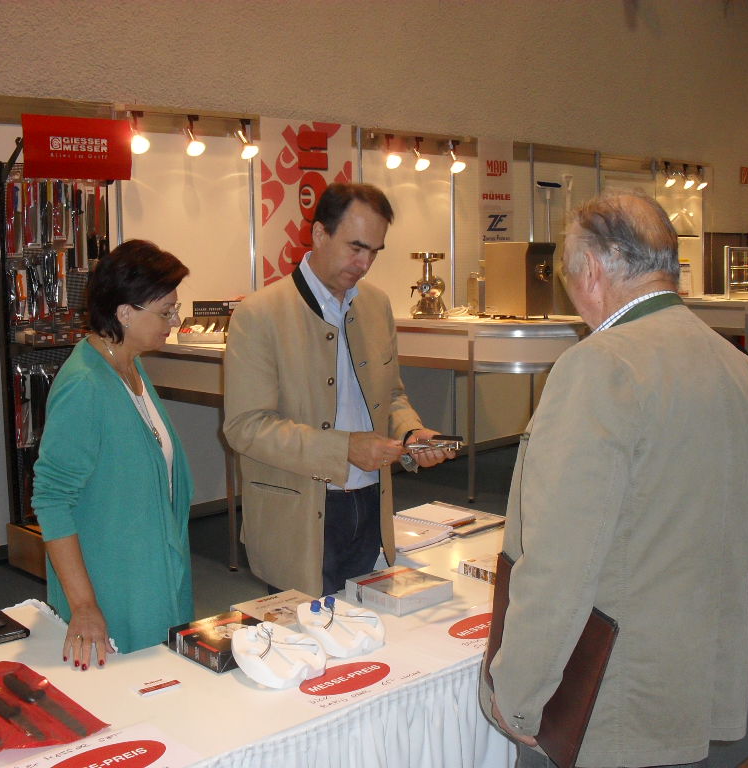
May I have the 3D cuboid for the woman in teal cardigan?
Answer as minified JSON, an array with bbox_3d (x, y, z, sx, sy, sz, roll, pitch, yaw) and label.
[{"bbox_3d":[-0.557,0.523,2.334,0.370,1.680,0.470,5,9,38],"label":"woman in teal cardigan"}]

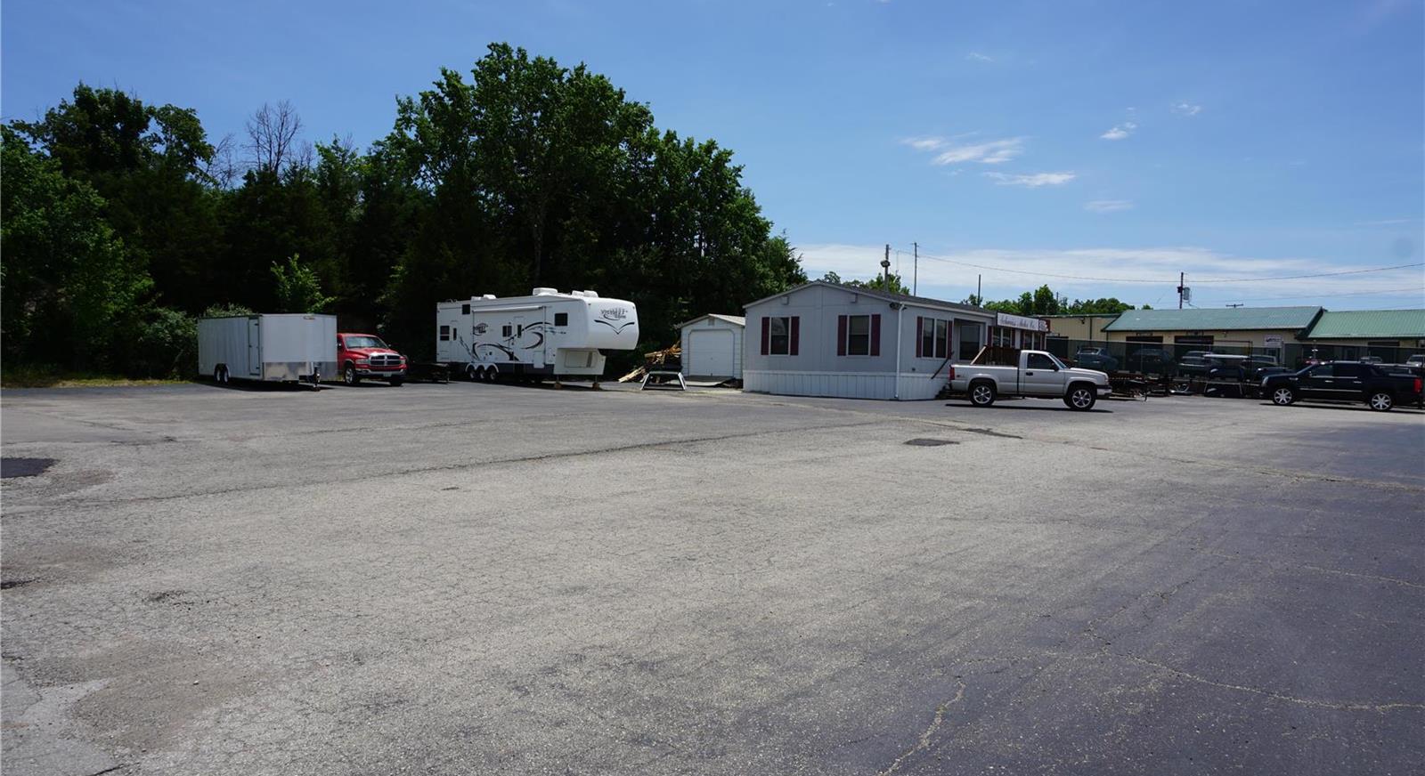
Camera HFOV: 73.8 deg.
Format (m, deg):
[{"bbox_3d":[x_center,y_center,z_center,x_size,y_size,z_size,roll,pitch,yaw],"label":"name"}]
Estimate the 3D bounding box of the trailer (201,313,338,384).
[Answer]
[{"bbox_3d":[-16.400,-1.350,35.400,2.550,2.550,9.100,0,2,-43],"label":"trailer"}]

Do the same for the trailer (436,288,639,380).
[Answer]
[{"bbox_3d":[-7.600,-2.140,39.800,2.500,3.870,11.500,0,2,-44],"label":"trailer"}]

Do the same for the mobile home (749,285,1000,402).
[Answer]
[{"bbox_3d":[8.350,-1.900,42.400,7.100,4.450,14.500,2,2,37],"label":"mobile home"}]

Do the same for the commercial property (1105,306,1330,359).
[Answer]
[{"bbox_3d":[42.000,-3.950,79.200,15.000,5.300,12.300,2,2,40],"label":"commercial property"}]

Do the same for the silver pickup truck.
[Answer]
[{"bbox_3d":[10.720,-0.290,32.200,5.250,1.890,2.000,2,1,18],"label":"silver pickup truck"}]

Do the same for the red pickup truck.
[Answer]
[{"bbox_3d":[-13.900,-1.140,36.900,2.030,1.930,5.700,0,2,-43],"label":"red pickup truck"}]

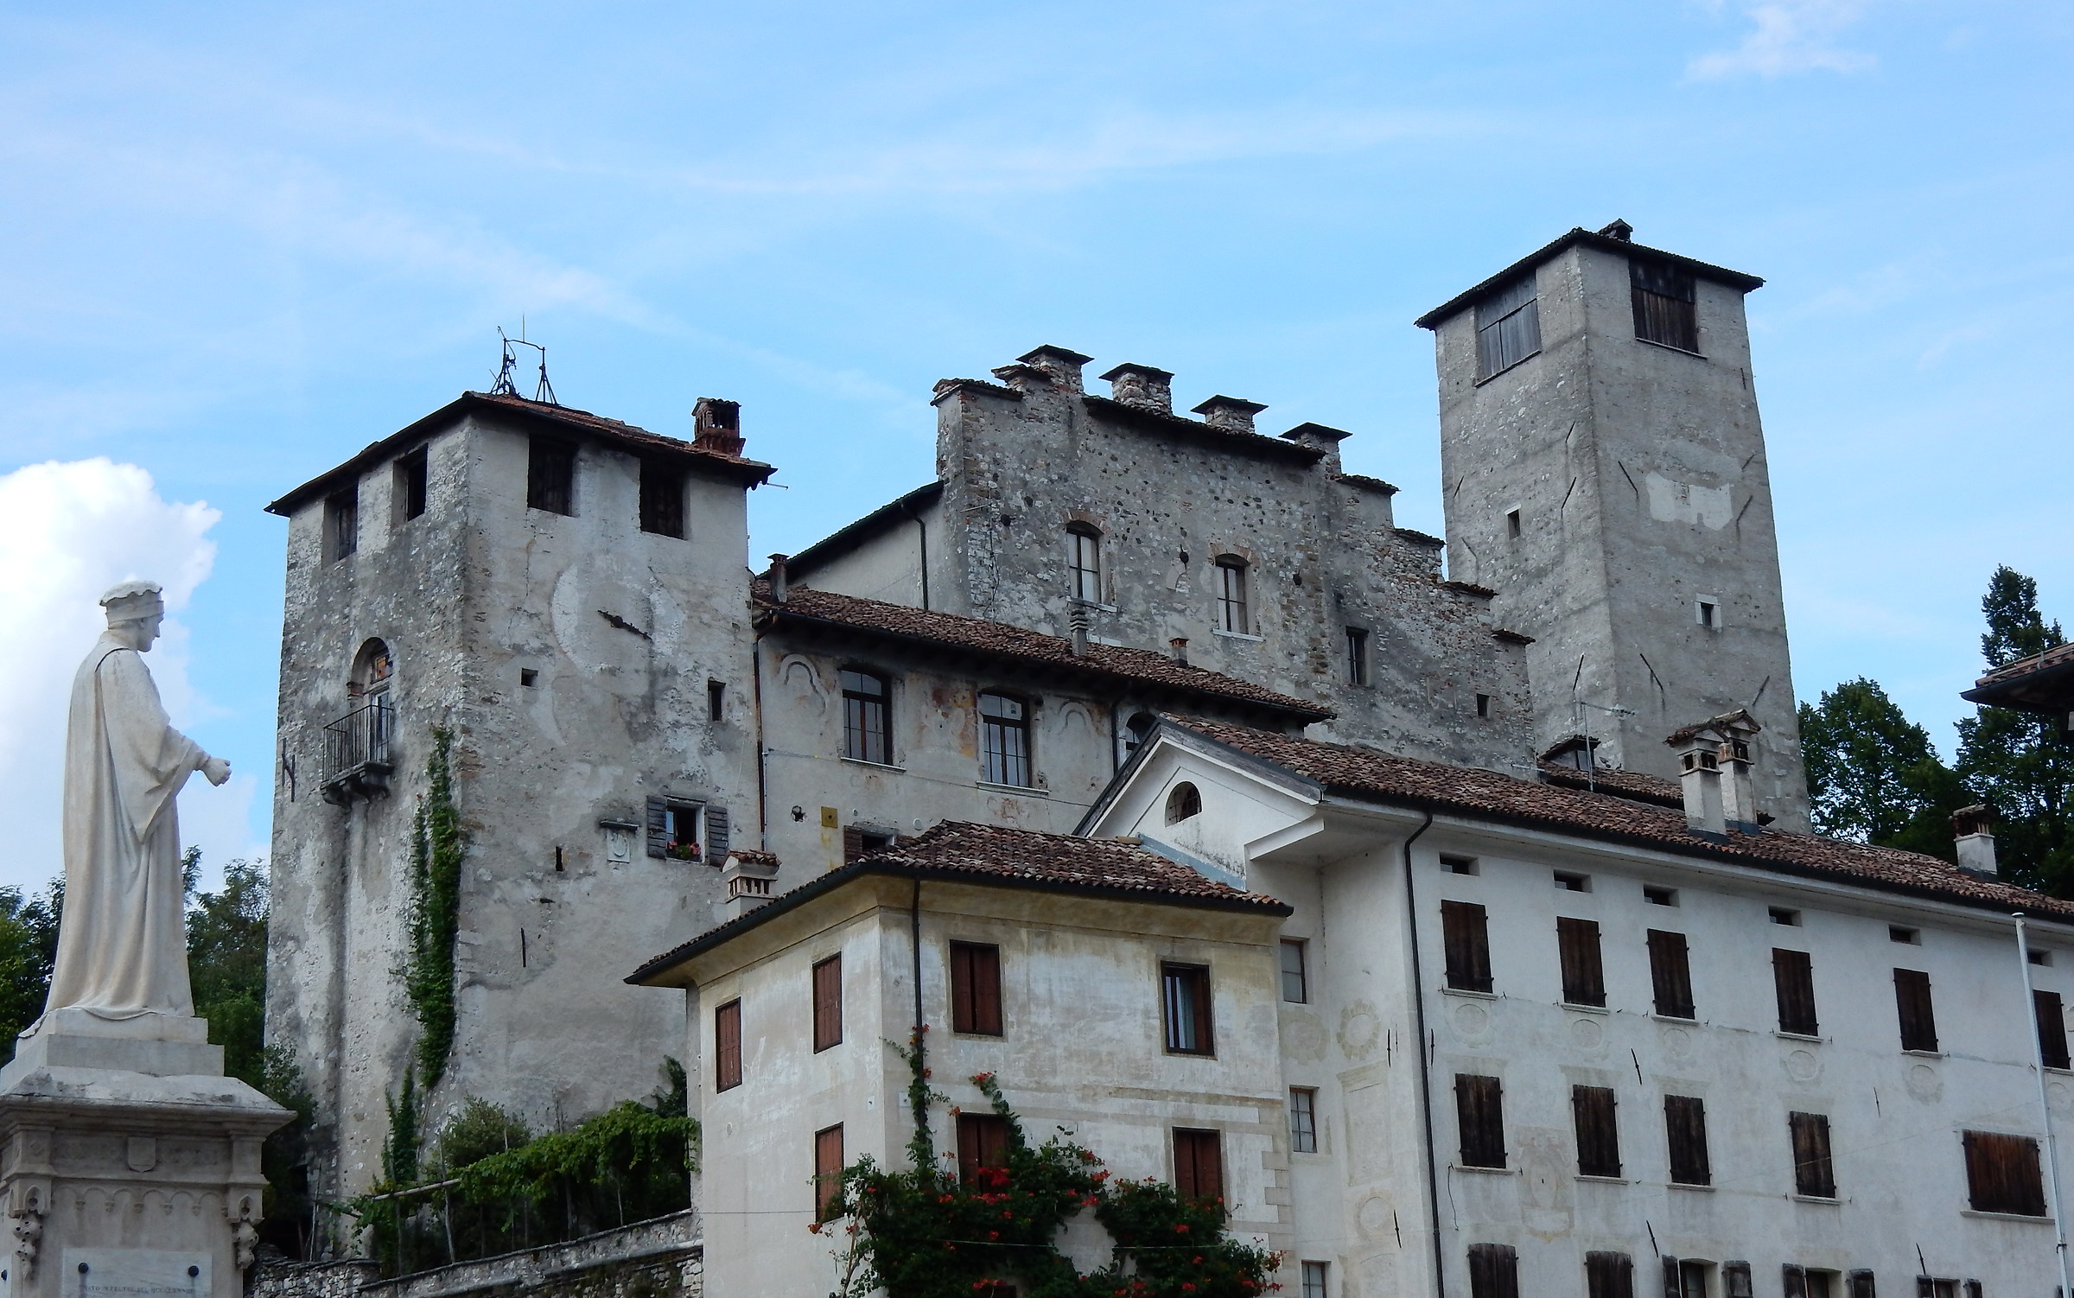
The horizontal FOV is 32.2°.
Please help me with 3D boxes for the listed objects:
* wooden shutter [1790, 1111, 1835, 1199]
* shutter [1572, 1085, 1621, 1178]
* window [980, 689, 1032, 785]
[{"bbox_3d":[14.737,9.639,68.320,1.035,1.583,0.080,11,-22,-35],"label":"wooden shutter"},{"bbox_3d":[9.416,8.117,60.396,0.967,1.507,0.060,11,-21,-36],"label":"shutter"},{"bbox_3d":[-0.687,1.873,73.832,1.240,1.920,0.200,12,-23,-38],"label":"window"}]

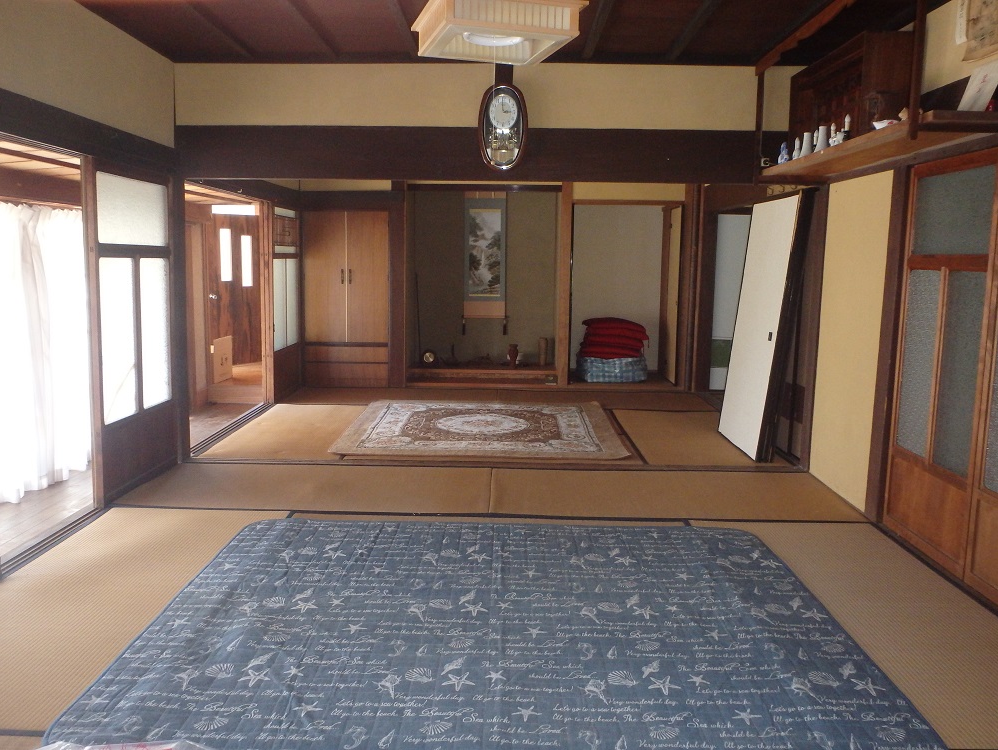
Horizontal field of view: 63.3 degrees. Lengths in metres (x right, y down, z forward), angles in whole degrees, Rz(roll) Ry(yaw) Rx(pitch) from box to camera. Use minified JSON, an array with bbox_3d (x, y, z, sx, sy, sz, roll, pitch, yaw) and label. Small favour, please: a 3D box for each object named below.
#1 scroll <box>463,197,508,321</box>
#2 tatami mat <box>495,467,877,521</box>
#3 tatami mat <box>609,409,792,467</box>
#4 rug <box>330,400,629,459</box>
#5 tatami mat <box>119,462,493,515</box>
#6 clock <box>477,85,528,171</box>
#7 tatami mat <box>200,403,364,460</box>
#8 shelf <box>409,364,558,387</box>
[{"bbox_3d":[-0.156,-1.310,8.815,0.476,1.408,0.030,1,8,1],"label":"scroll"},{"bbox_3d":[0.908,0.671,4.472,1.900,0.050,0.922,1,8,1],"label":"tatami mat"},{"bbox_3d":[1.418,0.470,5.997,0.926,0.050,1.882,1,8,1],"label":"tatami mat"},{"bbox_3d":[-0.109,0.375,6.286,1.995,0.020,2.017,1,8,1],"label":"rug"},{"bbox_3d":[-0.985,0.640,4.505,1.888,0.050,0.886,1,8,1],"label":"tatami mat"},{"bbox_3d":[0.026,-1.408,4.620,0.283,0.478,0.090,1,8,1],"label":"clock"},{"bbox_3d":[-1.435,0.425,6.044,0.943,0.050,1.907,1,8,1],"label":"tatami mat"},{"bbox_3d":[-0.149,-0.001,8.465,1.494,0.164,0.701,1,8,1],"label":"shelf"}]

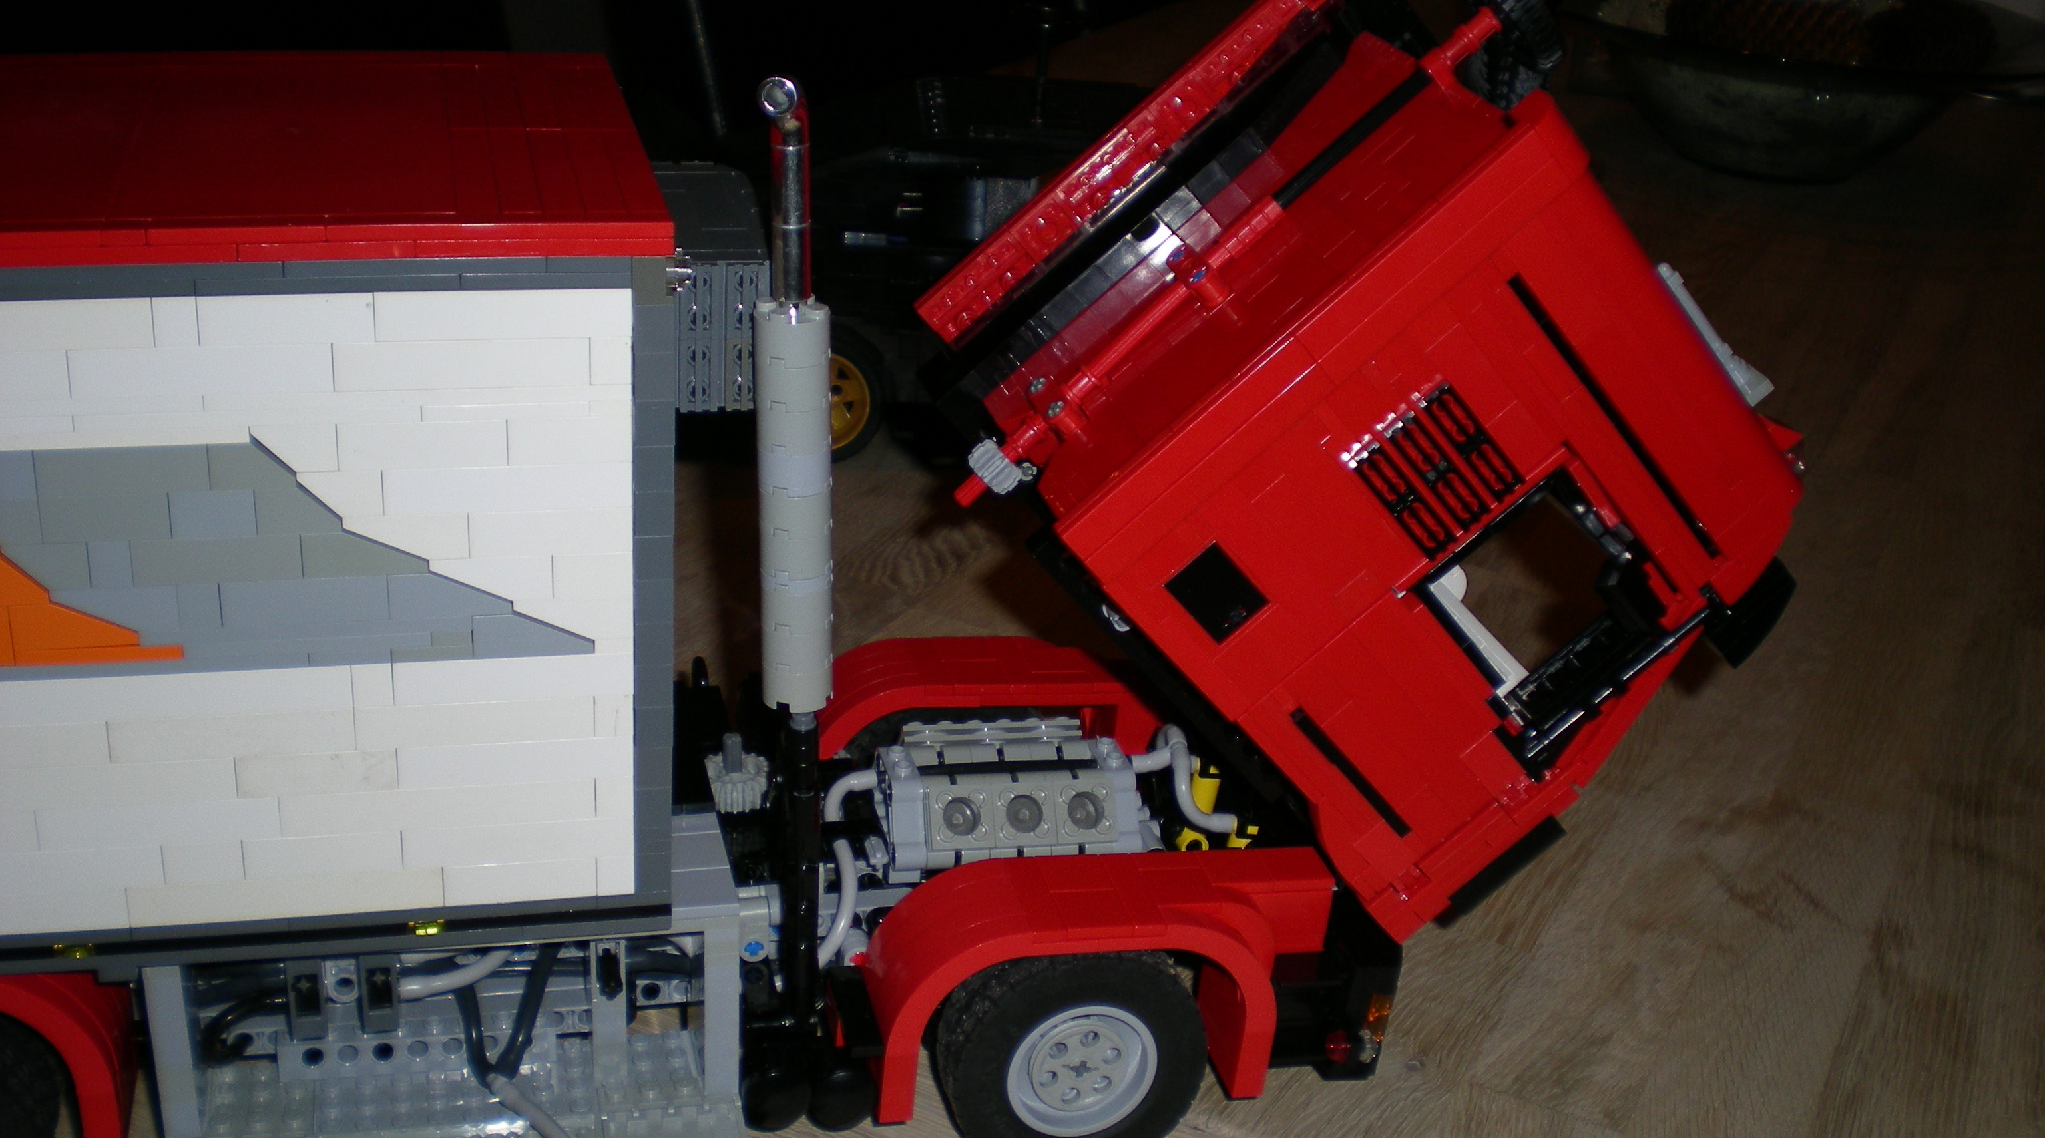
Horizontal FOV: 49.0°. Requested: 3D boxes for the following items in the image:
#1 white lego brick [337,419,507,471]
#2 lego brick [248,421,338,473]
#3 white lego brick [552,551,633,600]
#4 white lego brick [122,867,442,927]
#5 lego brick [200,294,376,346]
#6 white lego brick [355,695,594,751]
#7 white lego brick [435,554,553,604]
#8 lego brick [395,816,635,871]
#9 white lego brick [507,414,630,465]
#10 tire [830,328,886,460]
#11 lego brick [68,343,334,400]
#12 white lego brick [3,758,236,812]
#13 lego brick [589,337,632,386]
[{"bbox_3d":[-0.118,-0.026,0.441,0.032,0.010,0.008,-2,23,-14],"label":"white lego brick"},{"bbox_3d":[-0.140,-0.025,0.433,0.016,0.010,0.008,-2,23,-14],"label":"lego brick"},{"bbox_3d":[-0.088,0.000,0.460,0.016,0.010,0.008,-2,23,-14],"label":"white lego brick"},{"bbox_3d":[-0.154,0.067,0.471,0.064,0.010,0.008,-2,23,-14],"label":"white lego brick"},{"bbox_3d":[-0.141,-0.049,0.431,0.032,0.010,0.008,-2,22,-13],"label":"lego brick"},{"bbox_3d":[-0.114,0.031,0.470,0.048,0.010,0.008,-2,22,-13],"label":"white lego brick"},{"bbox_3d":[-0.107,0.000,0.453,0.024,0.010,0.008,-2,23,-14],"label":"white lego brick"},{"bbox_3d":[-0.107,0.057,0.479,0.048,0.010,0.008,-2,23,-14],"label":"lego brick"},{"bbox_3d":[-0.091,-0.027,0.448,0.024,0.010,0.008,-2,23,-14],"label":"white lego brick"},{"bbox_3d":[-0.085,-0.076,0.960,0.057,0.057,0.026,6,24,4],"label":"tire"},{"bbox_3d":[-0.157,-0.039,0.431,0.048,0.010,0.008,-2,22,-13],"label":"lego brick"},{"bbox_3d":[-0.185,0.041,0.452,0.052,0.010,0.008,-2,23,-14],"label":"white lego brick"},{"bbox_3d":[-0.081,-0.043,0.443,0.008,0.010,0.008,-2,23,-14],"label":"lego brick"}]

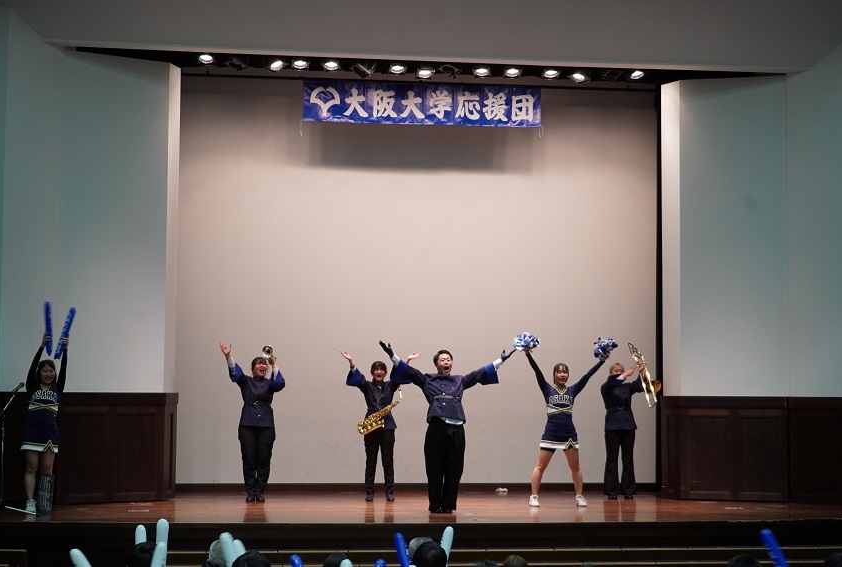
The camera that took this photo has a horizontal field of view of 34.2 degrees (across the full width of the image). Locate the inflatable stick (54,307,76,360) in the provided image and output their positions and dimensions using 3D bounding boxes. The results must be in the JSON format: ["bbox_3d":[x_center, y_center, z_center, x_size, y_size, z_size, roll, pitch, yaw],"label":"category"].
[{"bbox_3d":[-3.663,0.514,14.050,0.075,0.560,0.075,19,6,-5],"label":"inflatable stick"}]

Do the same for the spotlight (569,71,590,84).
[{"bbox_3d":[1.843,-2.407,15.900,0.230,0.260,0.200,5,-41,15],"label":"spotlight"}]

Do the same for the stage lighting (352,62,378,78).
[{"bbox_3d":[-0.657,-2.477,15.900,0.240,0.220,0.220,-47,22,-27],"label":"stage lighting"}]

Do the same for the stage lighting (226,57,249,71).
[{"bbox_3d":[-2.101,-2.526,15.700,0.220,0.240,0.220,-2,-46,32],"label":"stage lighting"}]

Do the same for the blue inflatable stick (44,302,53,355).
[{"bbox_3d":[-3.865,0.470,14.200,0.070,0.550,0.070,-3,-3,-6],"label":"blue inflatable stick"}]

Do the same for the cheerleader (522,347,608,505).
[{"bbox_3d":[1.606,1.606,15.250,0.890,1.770,0.420,1,-4,-3],"label":"cheerleader"}]

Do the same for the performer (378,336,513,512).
[{"bbox_3d":[0.267,1.495,14.300,1.360,1.780,0.480,1,-4,-7],"label":"performer"}]

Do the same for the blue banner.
[{"bbox_3d":[0.018,-2.137,16.300,2.830,0.470,0.040,1,-4,-7],"label":"blue banner"}]

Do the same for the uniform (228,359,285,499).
[{"bbox_3d":[-1.859,1.644,15.500,0.620,1.560,0.420,1,-4,-5],"label":"uniform"}]

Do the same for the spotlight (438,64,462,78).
[{"bbox_3d":[0.328,-2.453,15.750,0.250,0.280,0.220,2,-43,6],"label":"spotlight"}]

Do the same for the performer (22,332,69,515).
[{"bbox_3d":[-3.924,1.459,14.250,0.430,1.870,0.360,1,-4,-10],"label":"performer"}]

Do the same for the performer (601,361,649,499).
[{"bbox_3d":[2.402,1.719,16.100,0.520,1.600,0.480,1,-4,-9],"label":"performer"}]

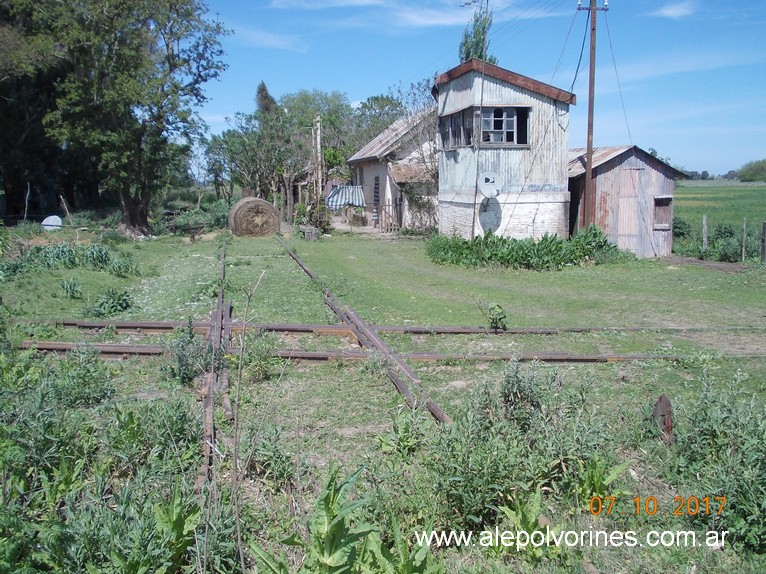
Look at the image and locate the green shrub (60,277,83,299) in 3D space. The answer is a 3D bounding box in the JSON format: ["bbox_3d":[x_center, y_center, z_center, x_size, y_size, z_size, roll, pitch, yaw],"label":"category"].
[{"bbox_3d":[-5.270,-0.004,14.193,0.360,0.340,0.330,-3,8,-20],"label":"green shrub"}]

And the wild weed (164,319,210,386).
[{"bbox_3d":[-1.862,0.604,7.951,0.420,0.580,0.380,-2,7,-13],"label":"wild weed"}]

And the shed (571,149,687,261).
[{"bbox_3d":[5.901,-2.330,22.714,3.110,2.835,3.300,-2,8,-15],"label":"shed"}]

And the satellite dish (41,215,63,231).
[{"bbox_3d":[-11.575,-2.242,29.441,0.700,0.600,0.220,-3,-4,-21],"label":"satellite dish"}]

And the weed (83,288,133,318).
[{"bbox_3d":[-3.960,0.223,12.095,0.660,0.360,0.500,-3,8,-18],"label":"weed"}]

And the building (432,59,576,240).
[{"bbox_3d":[3.149,-3.334,22.454,2.750,4.824,3.370,-2,7,-12],"label":"building"}]

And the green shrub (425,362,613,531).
[{"bbox_3d":[0.830,0.905,5.104,1.040,0.660,1.100,1,7,9],"label":"green shrub"}]

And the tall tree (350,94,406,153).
[{"bbox_3d":[-0.266,-7.449,47.439,4.000,6.579,4.000,0,7,0],"label":"tall tree"}]

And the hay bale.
[{"bbox_3d":[-4.535,-2.464,29.407,1.500,1.330,1.250,-3,8,-20],"label":"hay bale"}]

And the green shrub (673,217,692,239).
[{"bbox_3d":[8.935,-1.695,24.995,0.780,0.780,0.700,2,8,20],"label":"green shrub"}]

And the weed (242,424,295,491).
[{"bbox_3d":[-0.724,1.057,5.275,0.310,0.340,0.280,-1,7,-8],"label":"weed"}]

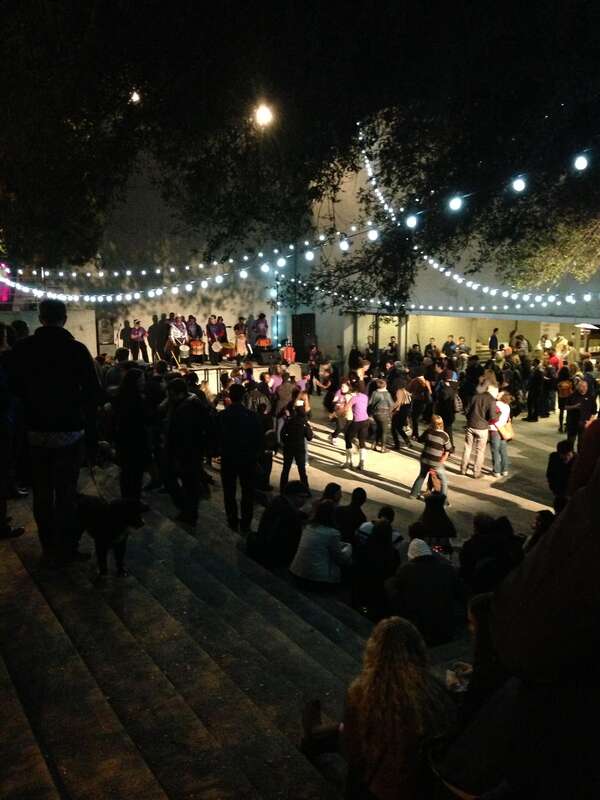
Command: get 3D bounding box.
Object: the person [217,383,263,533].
[{"bbox_3d":[-0.722,0.692,9.100,0.530,1.745,0.380,-1,7,-6],"label":"person"}]

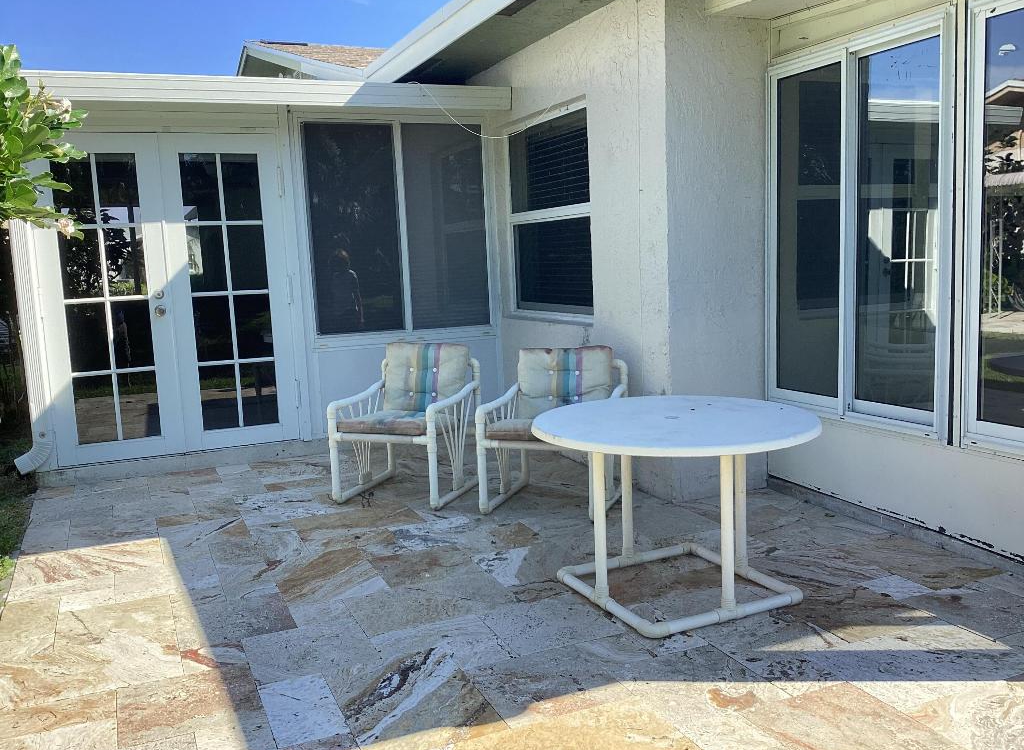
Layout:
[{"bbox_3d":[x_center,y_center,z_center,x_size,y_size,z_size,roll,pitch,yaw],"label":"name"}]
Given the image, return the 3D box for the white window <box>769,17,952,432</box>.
[{"bbox_3d":[1.571,-0.646,4.269,0.090,1.729,1.181,-5,8,-21],"label":"white window"}]

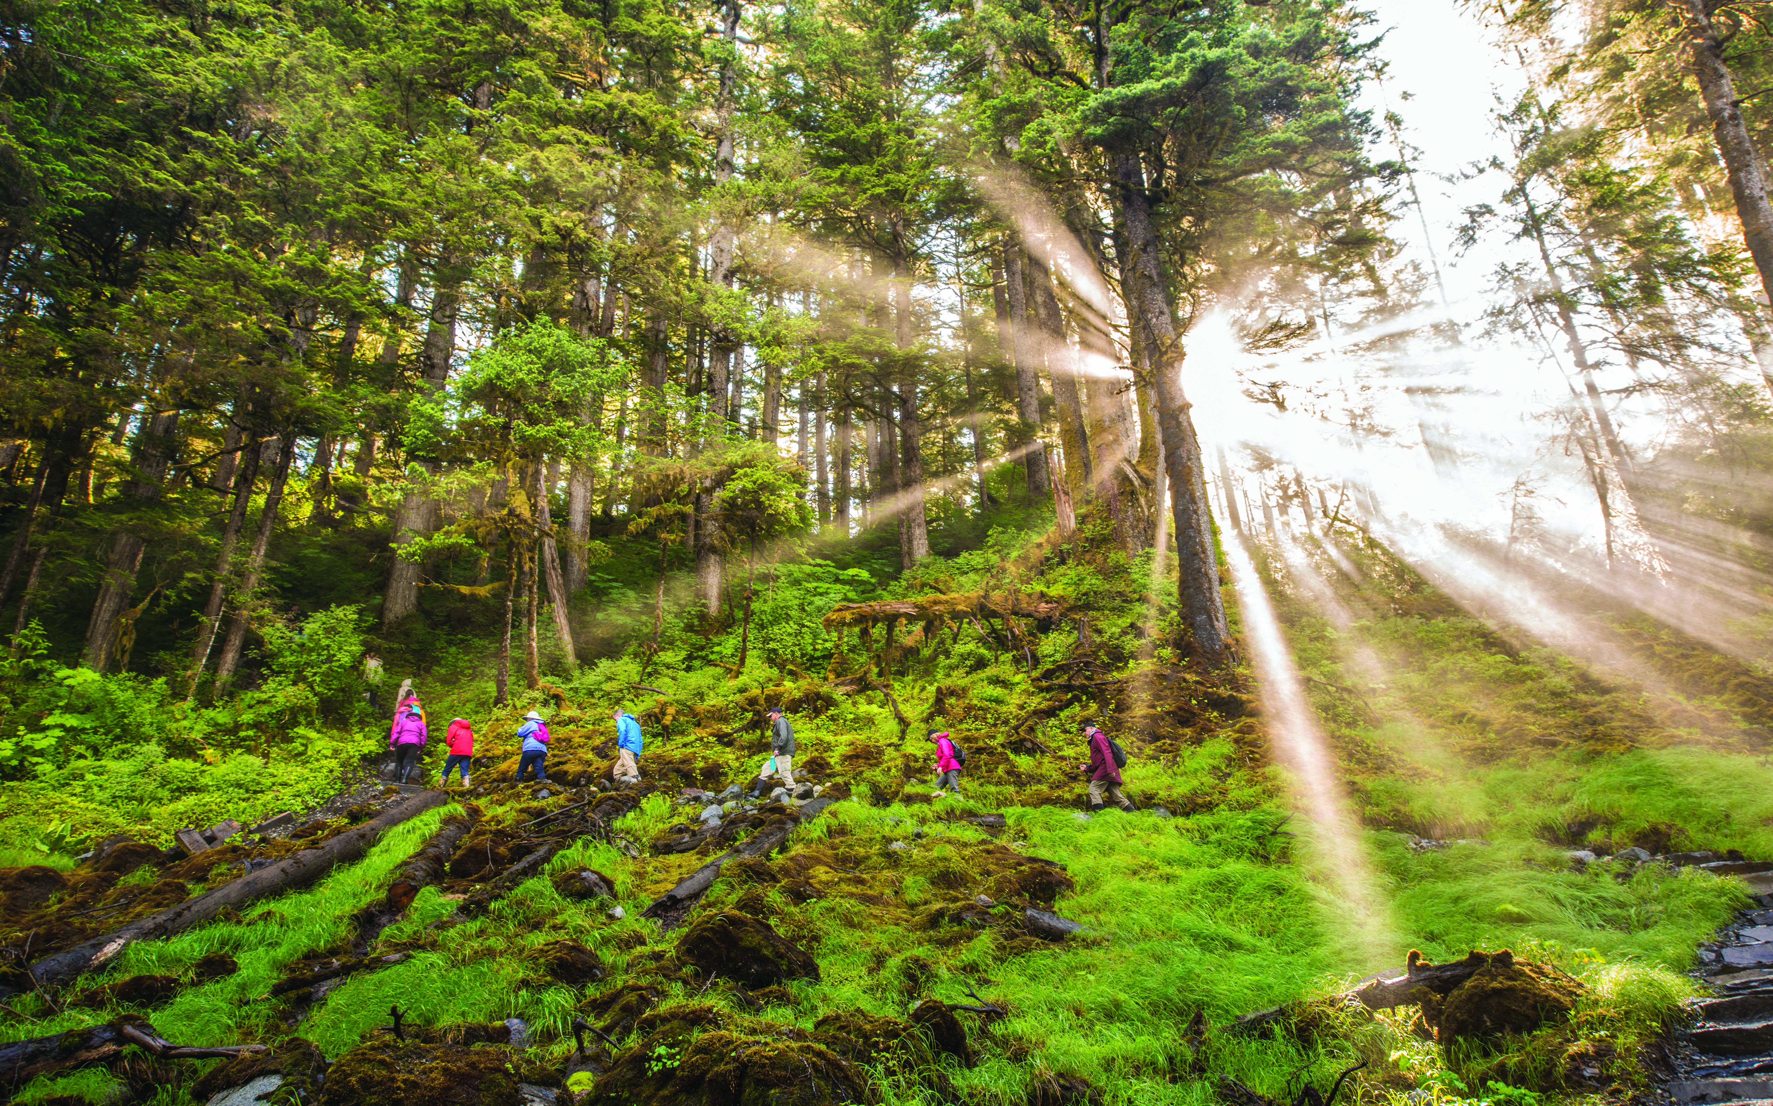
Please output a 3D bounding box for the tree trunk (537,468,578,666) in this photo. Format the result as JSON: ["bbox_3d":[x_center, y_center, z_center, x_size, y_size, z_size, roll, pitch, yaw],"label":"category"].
[{"bbox_3d":[-9.559,0.415,34.232,0.359,6.379,0.359,-8,-20,-16],"label":"tree trunk"}]

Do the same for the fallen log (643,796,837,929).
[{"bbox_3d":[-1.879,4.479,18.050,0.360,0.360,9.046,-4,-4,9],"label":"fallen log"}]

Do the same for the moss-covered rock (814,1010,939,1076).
[{"bbox_3d":[-0.083,3.650,8.800,0.881,0.483,0.700,-1,-18,-1],"label":"moss-covered rock"}]

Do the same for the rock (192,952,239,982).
[{"bbox_3d":[-5.223,3.223,9.200,0.341,0.210,0.290,10,-25,-26],"label":"rock"}]

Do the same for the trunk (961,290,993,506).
[{"bbox_3d":[3.916,-7.053,52.375,0.367,11.454,0.367,-5,-23,5],"label":"trunk"}]

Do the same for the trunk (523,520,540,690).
[{"bbox_3d":[-9.528,1.392,31.985,0.280,4.750,0.280,1,-22,-17],"label":"trunk"}]

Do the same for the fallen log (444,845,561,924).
[{"bbox_3d":[-5.052,4.383,15.950,0.280,0.280,4.110,-1,-4,1],"label":"fallen log"}]

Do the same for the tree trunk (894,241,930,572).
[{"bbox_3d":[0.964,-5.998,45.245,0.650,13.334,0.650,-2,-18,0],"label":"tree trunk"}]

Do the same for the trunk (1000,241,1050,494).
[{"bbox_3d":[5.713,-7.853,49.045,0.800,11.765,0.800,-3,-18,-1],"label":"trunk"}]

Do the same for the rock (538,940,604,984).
[{"bbox_3d":[-2.986,3.878,11.200,0.605,0.419,0.520,3,-19,-14],"label":"rock"}]

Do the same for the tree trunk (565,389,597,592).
[{"bbox_3d":[-11.042,-2.102,42.830,0.747,7.915,0.747,4,-23,-15],"label":"tree trunk"}]

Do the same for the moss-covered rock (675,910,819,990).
[{"bbox_3d":[-1.325,3.760,11.200,1.298,0.759,1.050,1,-18,-6],"label":"moss-covered rock"}]

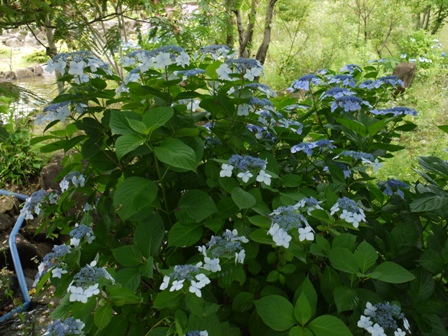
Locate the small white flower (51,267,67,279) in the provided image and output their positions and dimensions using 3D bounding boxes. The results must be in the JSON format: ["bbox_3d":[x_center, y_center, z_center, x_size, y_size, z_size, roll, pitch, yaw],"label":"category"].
[{"bbox_3d":[-0.464,0.293,1.450,0.044,0.034,0.020,-2,11,-9],"label":"small white flower"}]

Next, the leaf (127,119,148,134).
[{"bbox_3d":[-0.239,-0.113,1.430,0.080,0.020,0.045,36,62,13],"label":"leaf"}]

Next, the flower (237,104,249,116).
[{"bbox_3d":[0.058,-0.180,1.620,0.034,0.034,0.012,1,-6,3],"label":"flower"}]

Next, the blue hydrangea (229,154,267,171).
[{"bbox_3d":[0.065,-0.015,1.420,0.105,0.045,0.095,0,22,0],"label":"blue hydrangea"}]

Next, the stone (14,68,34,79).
[{"bbox_3d":[-3.083,-1.460,8.000,0.310,0.160,0.220,0,17,0],"label":"stone"}]

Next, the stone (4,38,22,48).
[{"bbox_3d":[-5.083,-3.006,12.500,0.450,0.260,0.350,-3,18,-11],"label":"stone"}]

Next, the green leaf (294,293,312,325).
[{"bbox_3d":[0.178,0.315,1.160,0.040,0.070,0.022,0,-9,0],"label":"green leaf"}]

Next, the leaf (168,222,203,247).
[{"bbox_3d":[-0.108,0.186,1.450,0.120,0.025,0.080,-33,62,-25],"label":"leaf"}]

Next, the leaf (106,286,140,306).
[{"bbox_3d":[-0.233,0.298,1.200,0.078,0.036,0.045,0,17,0],"label":"leaf"}]

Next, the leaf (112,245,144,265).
[{"bbox_3d":[-0.256,0.233,1.380,0.082,0.065,0.018,-1,-26,-3],"label":"leaf"}]

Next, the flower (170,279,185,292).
[{"bbox_3d":[-0.117,0.295,1.300,0.035,0.034,0.014,2,-16,6],"label":"flower"}]

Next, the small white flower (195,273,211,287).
[{"bbox_3d":[-0.057,0.297,1.380,0.043,0.015,0.042,-4,61,-13],"label":"small white flower"}]

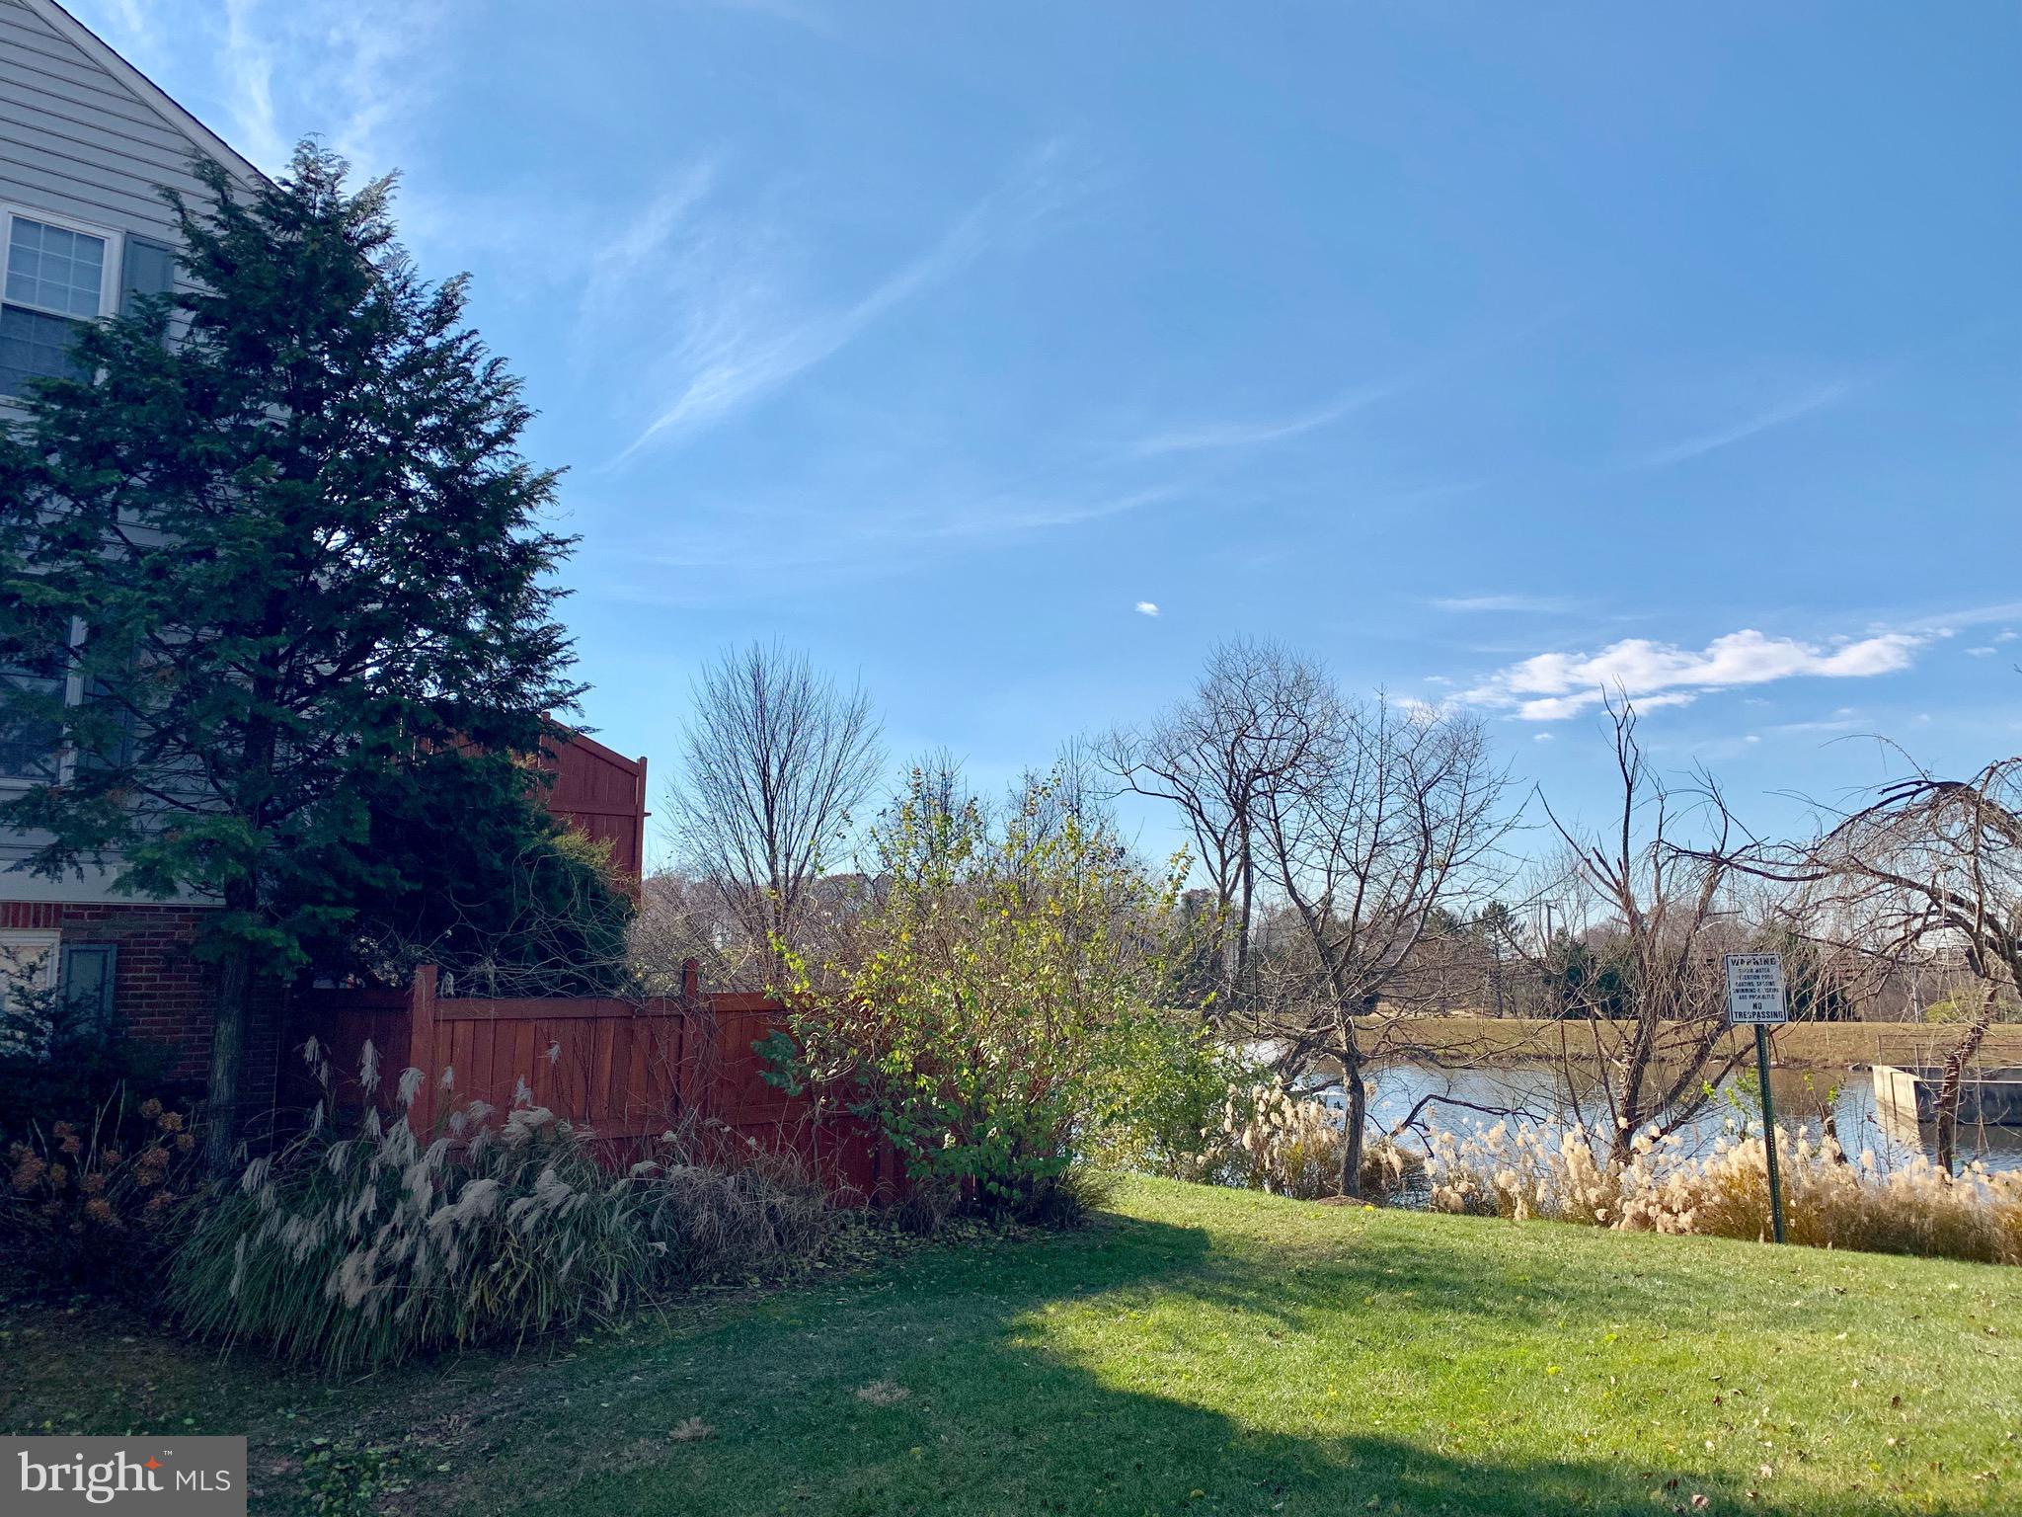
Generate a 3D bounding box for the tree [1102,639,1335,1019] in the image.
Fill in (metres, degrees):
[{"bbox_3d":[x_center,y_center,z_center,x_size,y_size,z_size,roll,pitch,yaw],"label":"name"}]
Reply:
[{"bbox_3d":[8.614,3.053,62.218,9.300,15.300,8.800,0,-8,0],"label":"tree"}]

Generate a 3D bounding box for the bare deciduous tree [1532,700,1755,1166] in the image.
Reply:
[{"bbox_3d":[6.860,2.177,16.454,2.400,5.450,2.400,0,-8,0],"label":"bare deciduous tree"}]

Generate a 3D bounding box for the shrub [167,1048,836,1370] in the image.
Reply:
[{"bbox_3d":[-2.510,2.206,7.863,3.100,1.200,2.000,6,-10,-35],"label":"shrub"}]

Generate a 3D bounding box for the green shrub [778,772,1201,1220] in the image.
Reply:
[{"bbox_3d":[-0.091,2.006,12.592,3.400,3.480,3.000,0,-8,0],"label":"green shrub"}]

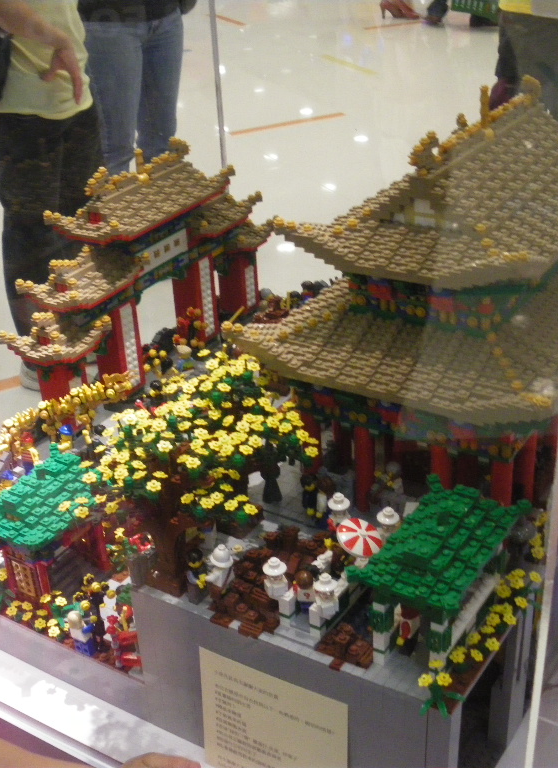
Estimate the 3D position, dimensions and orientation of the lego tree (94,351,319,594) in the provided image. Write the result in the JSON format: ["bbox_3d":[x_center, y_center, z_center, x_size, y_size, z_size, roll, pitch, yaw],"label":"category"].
[{"bbox_3d":[-0.054,0.070,0.774,0.158,0.158,0.145,-3,28,2],"label":"lego tree"}]

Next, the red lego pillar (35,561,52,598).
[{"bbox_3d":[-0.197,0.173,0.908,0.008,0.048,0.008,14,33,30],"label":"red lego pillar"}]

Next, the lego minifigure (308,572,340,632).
[{"bbox_3d":[0.030,0.145,0.715,0.020,0.041,0.016,14,33,30],"label":"lego minifigure"}]

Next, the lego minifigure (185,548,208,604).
[{"bbox_3d":[-0.057,0.133,0.744,0.014,0.041,0.019,15,35,29],"label":"lego minifigure"}]

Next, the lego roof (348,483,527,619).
[{"bbox_3d":[0.104,0.096,0.679,0.076,0.037,0.117,15,35,29],"label":"lego roof"}]

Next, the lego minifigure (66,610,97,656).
[{"bbox_3d":[-0.162,0.201,0.868,0.021,0.041,0.016,14,33,30],"label":"lego minifigure"}]

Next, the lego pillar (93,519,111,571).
[{"bbox_3d":[-0.153,0.139,0.928,0.009,0.053,0.009,15,35,29],"label":"lego pillar"}]

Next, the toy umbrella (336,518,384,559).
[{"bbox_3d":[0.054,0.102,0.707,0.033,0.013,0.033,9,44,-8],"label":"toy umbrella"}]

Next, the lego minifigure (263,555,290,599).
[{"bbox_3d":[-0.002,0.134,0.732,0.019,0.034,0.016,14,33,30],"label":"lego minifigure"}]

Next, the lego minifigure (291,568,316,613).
[{"bbox_3d":[0.018,0.144,0.732,0.020,0.038,0.015,14,33,30],"label":"lego minifigure"}]

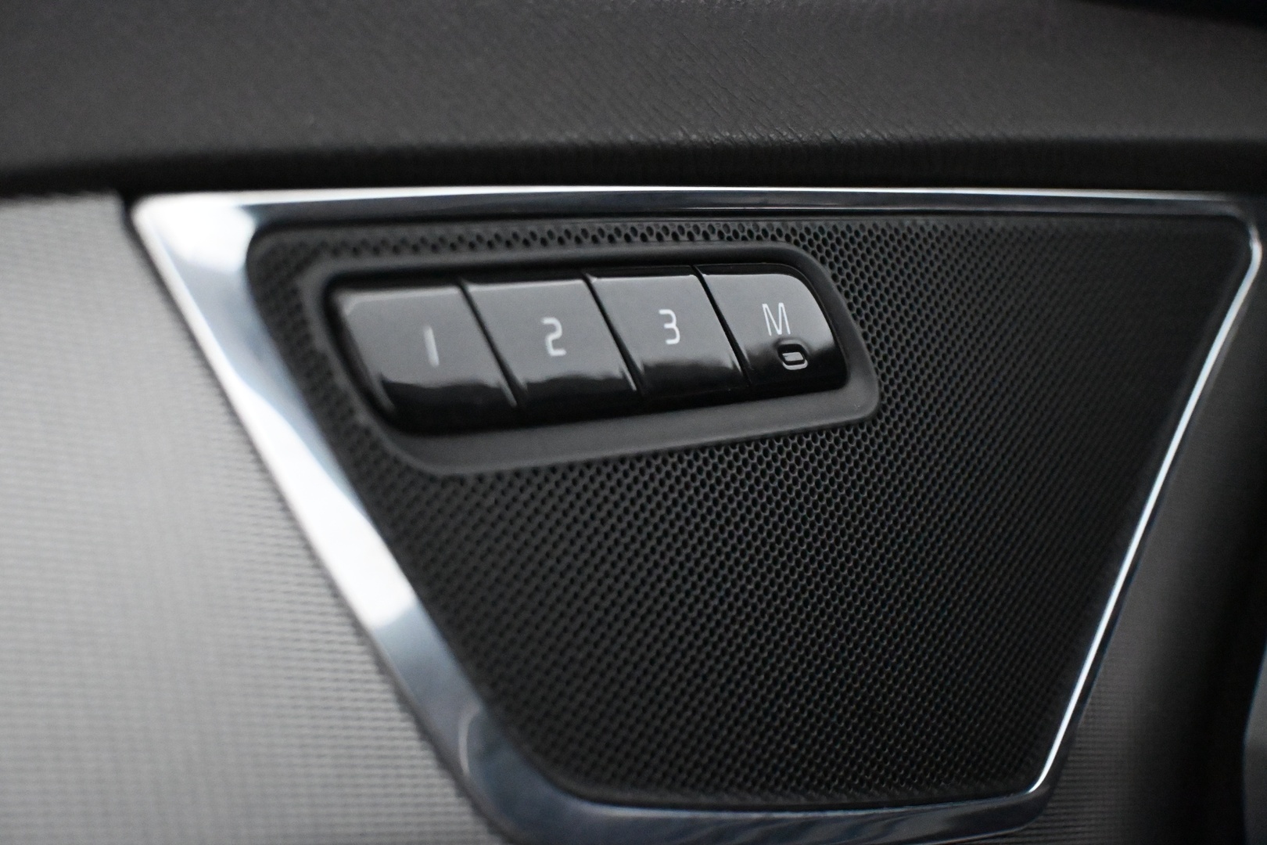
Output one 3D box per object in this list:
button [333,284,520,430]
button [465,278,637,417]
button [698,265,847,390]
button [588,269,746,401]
[{"bbox_3d":[-0.026,-0.007,0.244,0.024,0.018,0.007,-7,-5,-42],"label":"button"},{"bbox_3d":[-0.012,-0.009,0.257,0.024,0.018,0.007,-7,-5,-42],"label":"button"},{"bbox_3d":[0.018,-0.013,0.285,0.024,0.018,0.007,-7,-5,-42],"label":"button"},{"bbox_3d":[0.003,-0.012,0.271,0.024,0.018,0.007,-7,-5,-42],"label":"button"}]

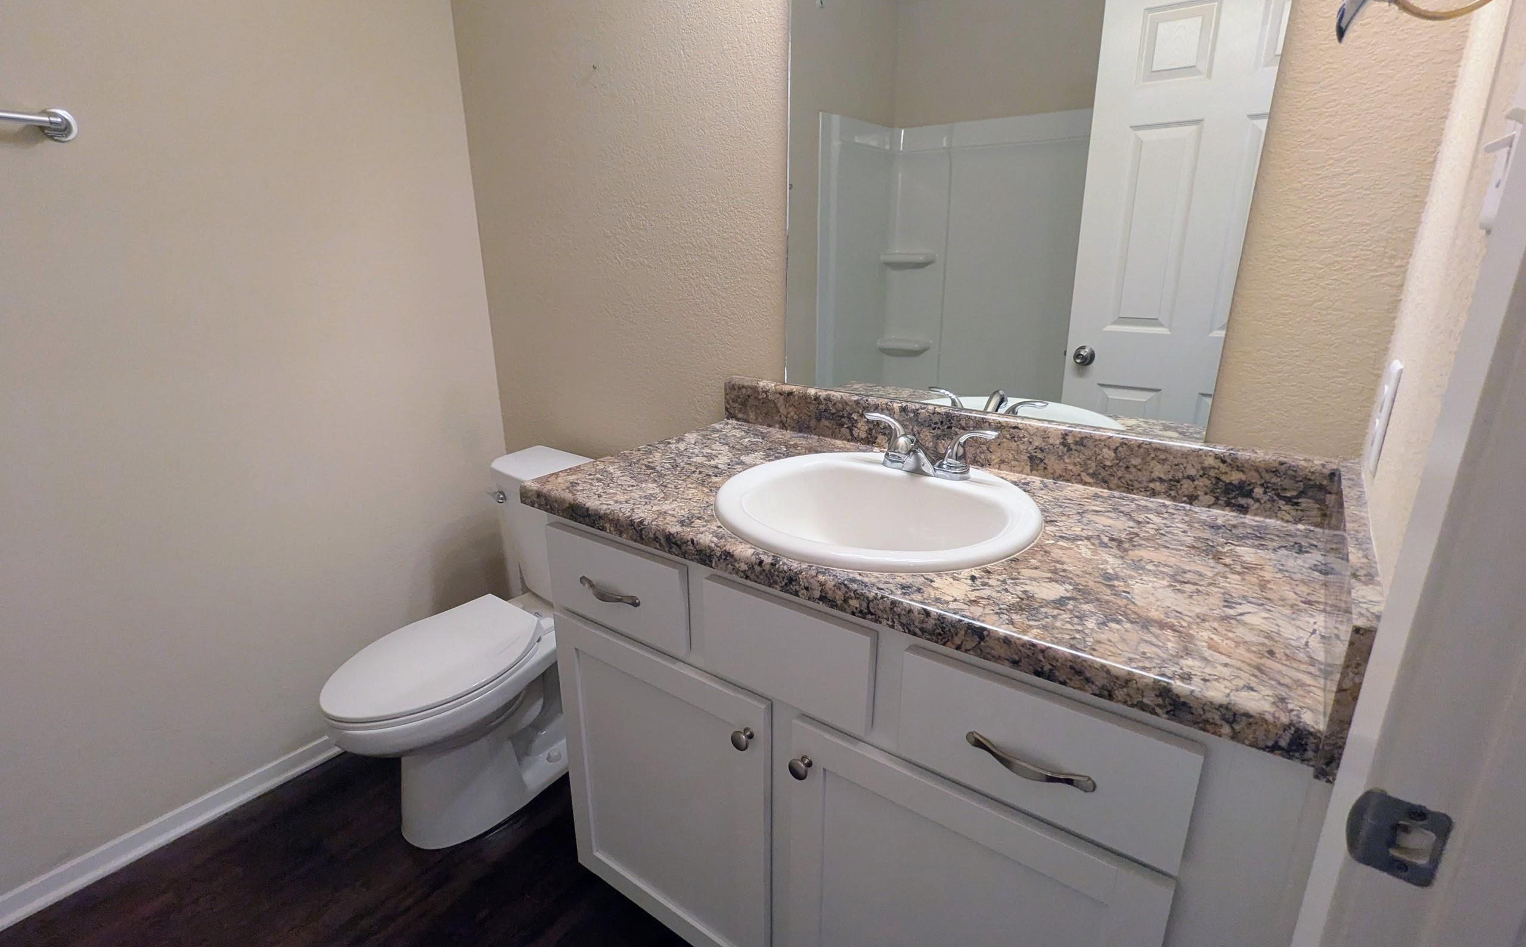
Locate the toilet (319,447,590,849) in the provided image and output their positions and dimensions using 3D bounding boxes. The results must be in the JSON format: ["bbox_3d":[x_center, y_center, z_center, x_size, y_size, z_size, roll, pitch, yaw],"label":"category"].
[{"bbox_3d":[-0.656,0.412,1.693,0.437,0.754,0.719,13,22,35],"label":"toilet"}]

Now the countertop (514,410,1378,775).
[{"bbox_3d":[0.185,0.060,1.044,1.050,0.040,0.529,13,22,35],"label":"countertop"}]

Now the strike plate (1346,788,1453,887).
[{"bbox_3d":[0.408,0.231,0.453,0.047,0.057,0.010,13,22,35],"label":"strike plate"}]

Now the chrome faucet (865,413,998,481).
[{"bbox_3d":[0.246,-0.037,1.105,0.229,0.084,0.136,13,22,35],"label":"chrome faucet"}]

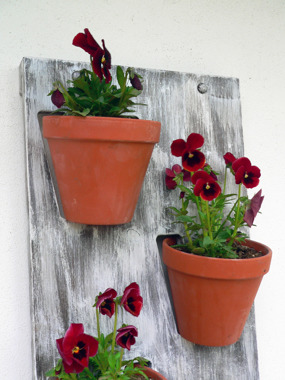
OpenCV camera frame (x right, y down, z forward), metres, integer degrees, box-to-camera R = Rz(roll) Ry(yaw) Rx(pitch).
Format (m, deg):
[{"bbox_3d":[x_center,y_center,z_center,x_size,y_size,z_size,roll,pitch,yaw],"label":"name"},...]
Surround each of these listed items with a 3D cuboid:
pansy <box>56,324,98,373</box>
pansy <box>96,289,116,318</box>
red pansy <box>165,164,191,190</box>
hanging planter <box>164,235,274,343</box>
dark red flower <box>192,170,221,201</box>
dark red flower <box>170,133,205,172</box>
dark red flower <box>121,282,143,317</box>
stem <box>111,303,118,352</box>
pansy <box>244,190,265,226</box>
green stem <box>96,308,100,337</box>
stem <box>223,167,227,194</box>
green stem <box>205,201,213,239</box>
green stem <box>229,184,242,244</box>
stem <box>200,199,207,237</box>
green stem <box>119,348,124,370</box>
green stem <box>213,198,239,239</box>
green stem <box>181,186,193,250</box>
[{"bbox_3d":[-0.069,0.168,0.525,0.046,0.054,0.025,-8,3,-21],"label":"pansy"},{"bbox_3d":[-0.039,0.123,0.537,0.028,0.033,0.022,3,8,-43],"label":"pansy"},{"bbox_3d":[0.043,-0.015,0.613,0.033,0.033,0.016,-4,-3,-24],"label":"red pansy"},{"bbox_3d":[0.087,0.123,0.611,0.131,0.112,0.131,3,7,0],"label":"hanging planter"},{"bbox_3d":[0.077,-0.005,0.595,0.035,0.037,0.018,-12,0,-15],"label":"dark red flower"},{"bbox_3d":[0.056,-0.045,0.603,0.041,0.047,0.016,-11,-2,-11],"label":"dark red flower"},{"bbox_3d":[-0.012,0.121,0.545,0.028,0.039,0.019,-4,-2,-45],"label":"dark red flower"},{"bbox_3d":[-0.031,0.150,0.540,0.004,0.056,0.004,5,-3,-6],"label":"stem"},{"bbox_3d":[0.140,0.022,0.616,0.018,0.046,0.038,24,0,-18],"label":"pansy"},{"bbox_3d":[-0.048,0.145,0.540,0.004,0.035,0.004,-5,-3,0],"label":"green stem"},{"bbox_3d":[0.105,-0.011,0.629,0.003,0.036,0.003,5,-3,-6],"label":"stem"},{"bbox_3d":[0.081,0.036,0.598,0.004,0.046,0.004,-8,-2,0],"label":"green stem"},{"bbox_3d":[0.116,0.031,0.618,0.007,0.075,0.006,11,-3,-6],"label":"green stem"},{"bbox_3d":[0.075,0.034,0.611,0.005,0.048,0.005,-4,-3,-6],"label":"stem"},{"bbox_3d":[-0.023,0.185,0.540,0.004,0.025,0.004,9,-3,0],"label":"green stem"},{"bbox_3d":[0.104,0.036,0.618,0.004,0.060,0.004,32,-2,-5],"label":"green stem"},{"bbox_3d":[0.054,0.035,0.605,0.007,0.077,0.006,-8,-3,0],"label":"green stem"}]

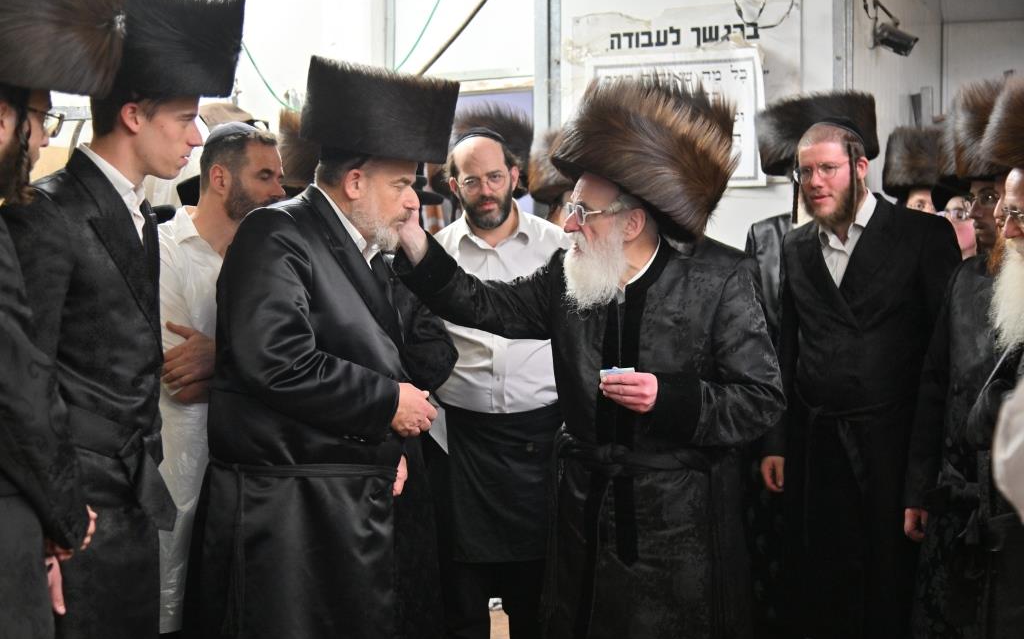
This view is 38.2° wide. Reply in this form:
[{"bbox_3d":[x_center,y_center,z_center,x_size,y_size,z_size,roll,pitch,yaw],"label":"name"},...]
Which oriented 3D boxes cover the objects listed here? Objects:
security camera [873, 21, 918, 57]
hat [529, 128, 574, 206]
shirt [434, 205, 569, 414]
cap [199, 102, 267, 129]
[{"bbox_3d":[1.428,-1.041,5.500,0.170,0.085,0.080,30,13,20],"label":"security camera"},{"bbox_3d":[0.227,-0.507,4.900,0.350,0.220,0.350,2,-4,11],"label":"hat"},{"bbox_3d":[-0.036,-0.021,3.950,0.500,0.600,0.300,0,1,6],"label":"shirt"},{"bbox_3d":[-0.888,-0.632,4.700,0.250,0.130,0.180,7,3,27],"label":"cap"}]

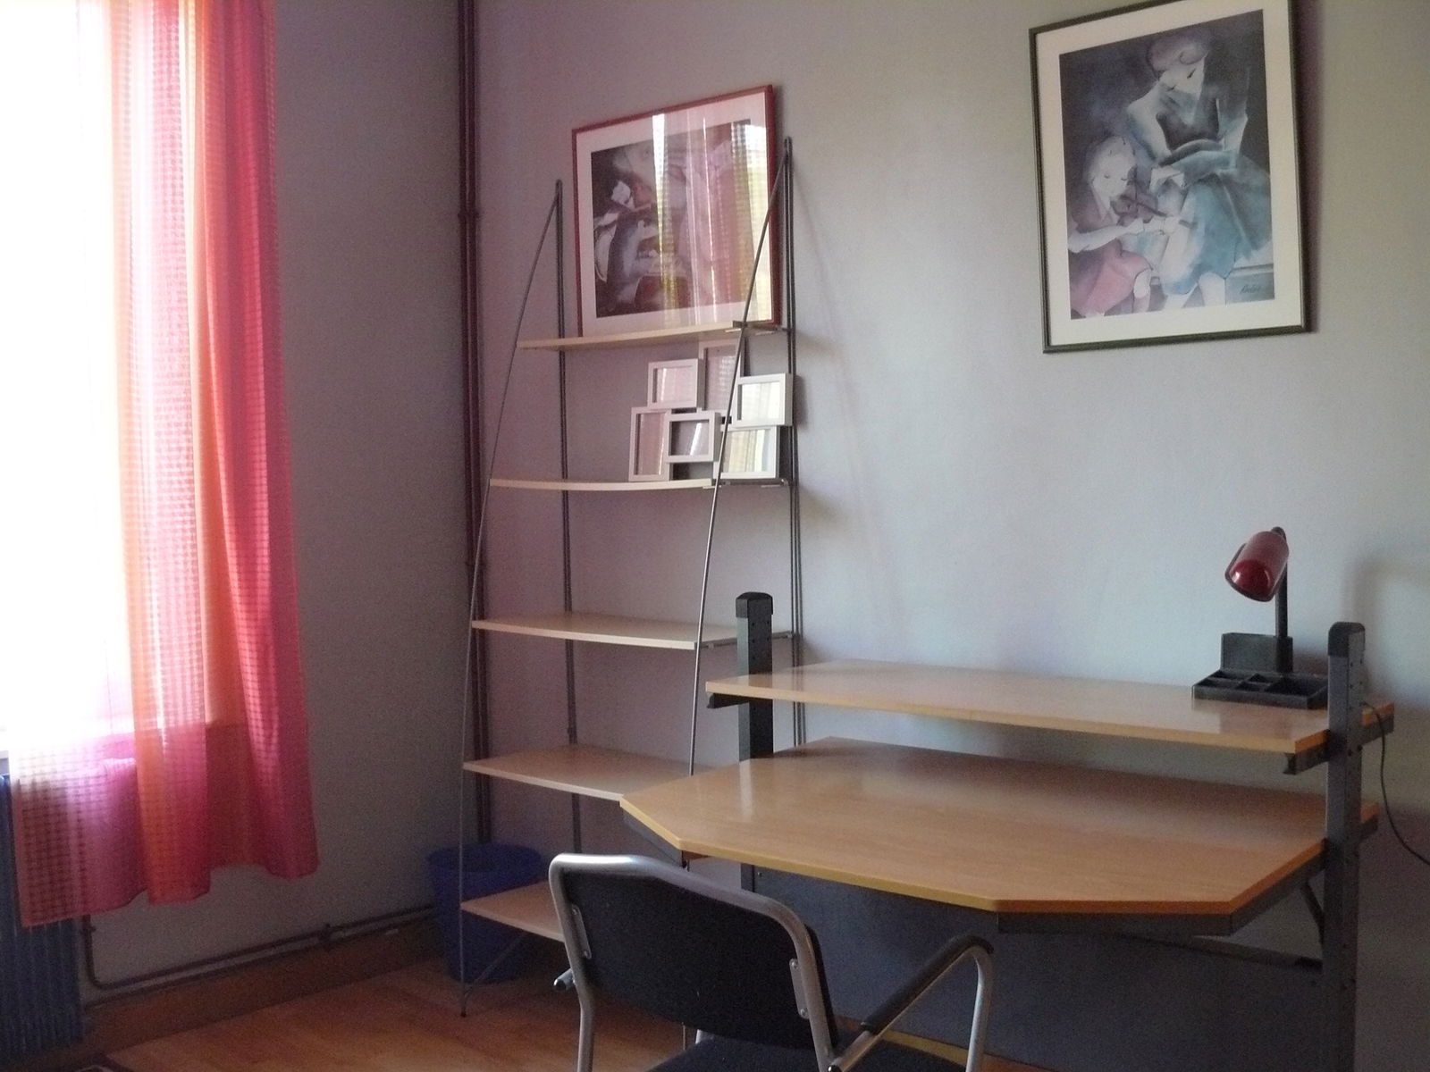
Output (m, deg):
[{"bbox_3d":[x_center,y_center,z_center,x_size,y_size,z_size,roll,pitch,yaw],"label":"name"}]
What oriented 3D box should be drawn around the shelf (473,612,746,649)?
[{"bbox_3d":[-0.194,0.215,3.423,0.739,0.019,0.324,0,3,43],"label":"shelf"}]

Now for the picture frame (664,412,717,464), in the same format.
[{"bbox_3d":[-0.053,-0.224,3.430,0.152,0.111,0.023,0,-3,43],"label":"picture frame"}]

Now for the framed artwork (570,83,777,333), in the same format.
[{"bbox_3d":[-0.101,-0.739,3.498,0.648,0.524,0.025,0,2,43],"label":"framed artwork"}]

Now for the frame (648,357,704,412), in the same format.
[{"bbox_3d":[-0.090,-0.353,3.470,0.158,0.110,0.023,0,-3,43],"label":"frame"}]

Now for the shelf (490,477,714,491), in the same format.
[{"bbox_3d":[-0.183,-0.123,3.429,0.743,0.020,0.271,0,3,43],"label":"shelf"}]

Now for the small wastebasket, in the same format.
[{"bbox_3d":[-0.586,0.987,3.847,0.300,0.305,0.300,-1,2,0],"label":"small wastebasket"}]

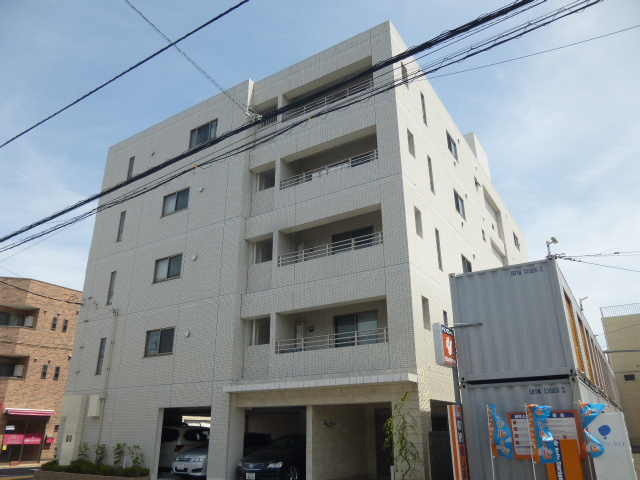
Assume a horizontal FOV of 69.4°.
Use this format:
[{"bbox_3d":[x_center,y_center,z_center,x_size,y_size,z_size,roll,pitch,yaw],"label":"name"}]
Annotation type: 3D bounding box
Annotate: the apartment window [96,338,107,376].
[{"bbox_3d":[-8.634,4.647,18.360,0.340,1.410,0.150,-14,-25,30],"label":"apartment window"}]

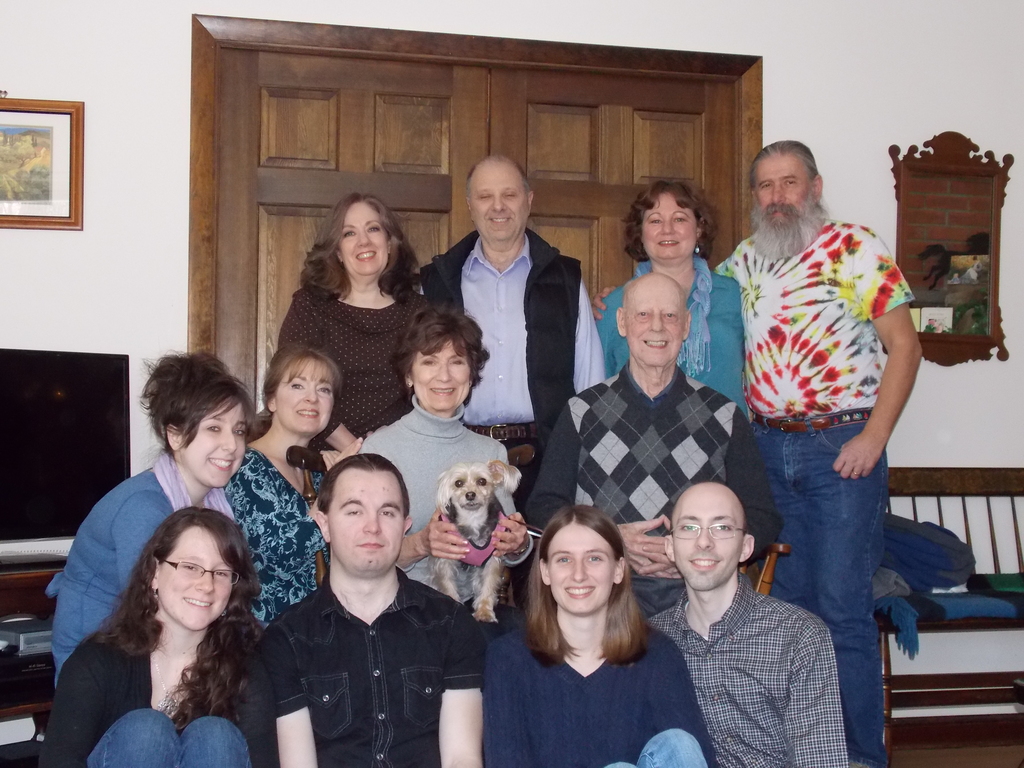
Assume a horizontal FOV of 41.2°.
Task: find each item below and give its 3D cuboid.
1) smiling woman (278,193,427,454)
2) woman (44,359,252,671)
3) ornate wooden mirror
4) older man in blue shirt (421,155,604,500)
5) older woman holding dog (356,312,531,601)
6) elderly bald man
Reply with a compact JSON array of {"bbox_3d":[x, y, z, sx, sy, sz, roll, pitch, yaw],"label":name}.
[{"bbox_3d":[-0.408,0.291,3.464,0.500,1.559,0.330,1,-2,-14],"label":"smiling woman"},{"bbox_3d":[-0.765,0.489,2.855,0.540,1.109,0.430,-1,-3,40],"label":"woman"},{"bbox_3d":[1.351,-0.418,4.196,0.432,0.730,0.040,1,-2,-13],"label":"ornate wooden mirror"},{"bbox_3d":[-0.010,0.243,3.516,0.550,1.666,0.340,1,-2,-3],"label":"older man in blue shirt"},{"bbox_3d":[-0.149,0.432,2.947,0.480,1.239,0.650,1,-2,-3],"label":"older woman holding dog"},{"bbox_3d":[0.311,0.397,3.069,0.570,1.327,0.660,0,-2,0],"label":"elderly bald man"}]

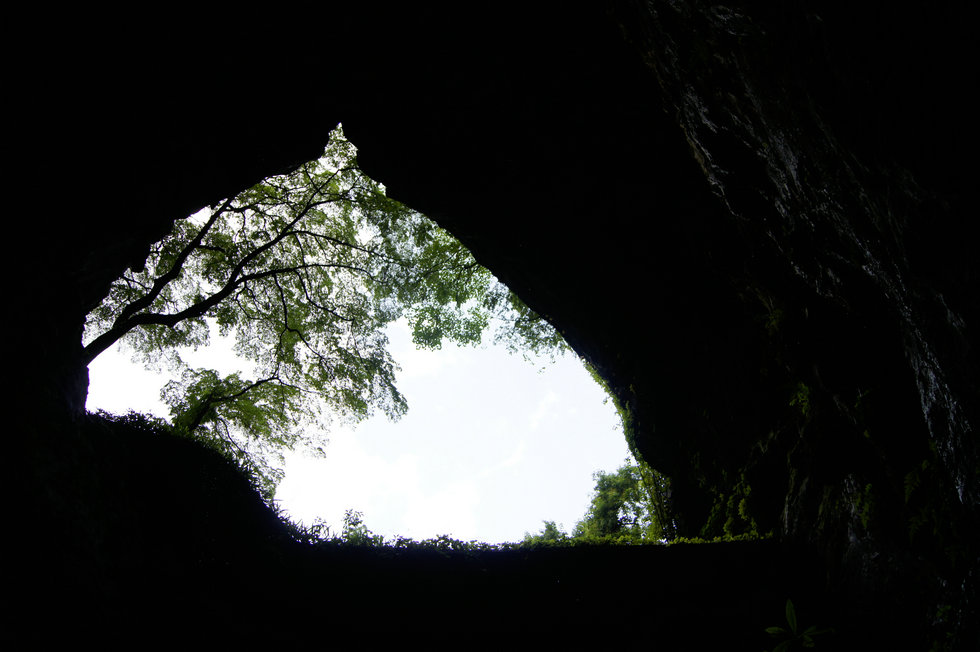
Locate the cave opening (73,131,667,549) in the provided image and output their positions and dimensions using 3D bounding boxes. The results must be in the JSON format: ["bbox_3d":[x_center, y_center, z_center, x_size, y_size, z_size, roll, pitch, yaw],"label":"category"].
[{"bbox_3d":[-2.453,-0.243,16.816,11.362,10.029,2.500,0,-22,0],"label":"cave opening"}]

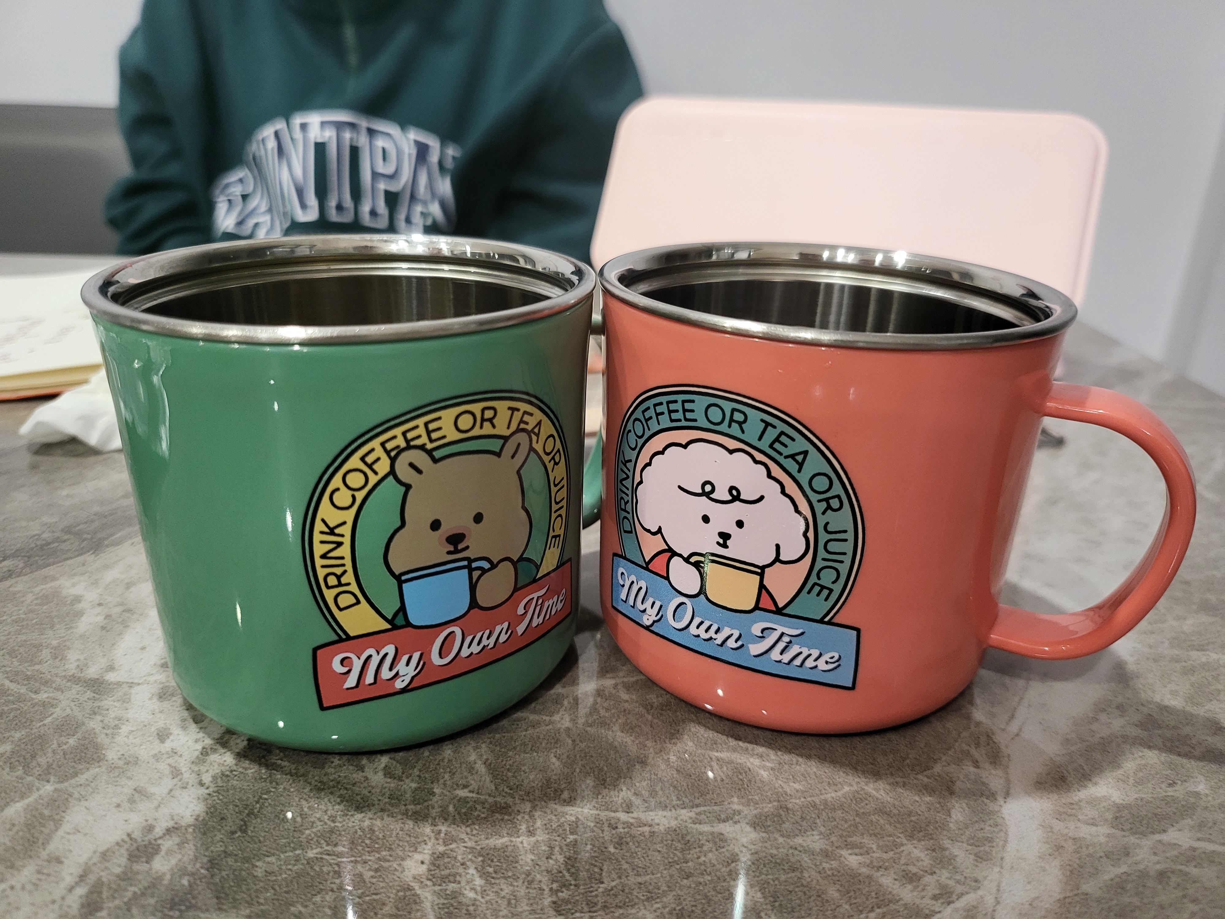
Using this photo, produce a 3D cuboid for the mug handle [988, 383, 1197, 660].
[{"bbox_3d":[0.089,0.014,0.157,0.028,0.051,0.014,17,27,30],"label":"mug handle"}]

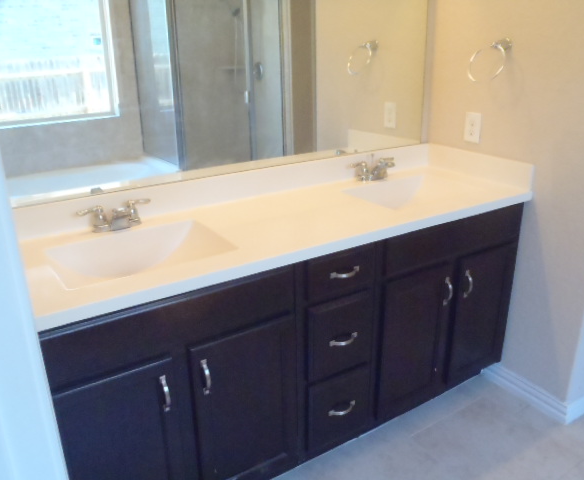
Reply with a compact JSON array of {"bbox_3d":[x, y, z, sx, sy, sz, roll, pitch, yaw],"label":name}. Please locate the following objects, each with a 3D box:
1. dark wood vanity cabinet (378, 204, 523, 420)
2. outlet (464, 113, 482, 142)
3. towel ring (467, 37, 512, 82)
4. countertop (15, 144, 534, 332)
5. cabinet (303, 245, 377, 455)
[{"bbox_3d":[0.483,0.205,2.233,0.745,0.792,0.535,-14,24,-30],"label":"dark wood vanity cabinet"},{"bbox_3d":[0.770,-0.478,2.210,0.008,0.118,0.076,-14,24,-30],"label":"outlet"},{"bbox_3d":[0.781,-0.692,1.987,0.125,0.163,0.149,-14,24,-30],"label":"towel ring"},{"bbox_3d":[0.024,-0.121,1.789,1.830,0.145,0.562,-14,24,-30],"label":"countertop"},{"bbox_3d":[0.026,0.314,1.963,0.332,0.792,0.535,-14,24,-30],"label":"cabinet"}]

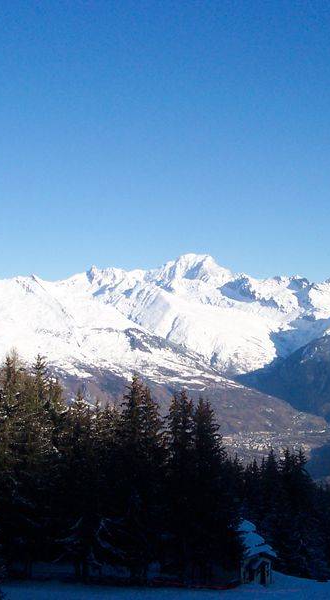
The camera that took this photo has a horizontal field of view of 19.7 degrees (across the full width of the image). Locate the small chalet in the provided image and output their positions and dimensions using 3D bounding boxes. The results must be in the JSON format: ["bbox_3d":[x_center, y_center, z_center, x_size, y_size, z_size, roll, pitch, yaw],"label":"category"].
[{"bbox_3d":[7.811,21.164,80.000,2.309,4.899,2.655,1,-3,-14],"label":"small chalet"}]

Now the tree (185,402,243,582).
[{"bbox_3d":[4.187,16.396,82.360,4.855,15.653,4.855,0,-3,0],"label":"tree"}]

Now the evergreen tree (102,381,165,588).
[{"bbox_3d":[-2.806,15.441,82.404,5.378,17.564,5.378,0,-3,0],"label":"evergreen tree"}]

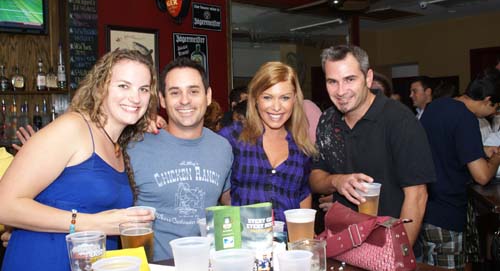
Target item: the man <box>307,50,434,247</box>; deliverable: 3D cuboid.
[{"bbox_3d":[0.465,0.565,1.840,0.500,1.750,0.370,-1,1,36],"label":"man"}]

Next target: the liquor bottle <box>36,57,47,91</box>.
[{"bbox_3d":[-1.899,-0.553,4.560,0.085,0.295,0.085,-2,1,-25],"label":"liquor bottle"}]

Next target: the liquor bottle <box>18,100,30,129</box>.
[{"bbox_3d":[-2.139,-0.166,4.750,0.088,0.335,0.088,-3,4,-30],"label":"liquor bottle"}]

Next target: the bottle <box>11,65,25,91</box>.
[{"bbox_3d":[-2.047,-0.509,4.420,0.115,0.225,0.080,-2,1,-25],"label":"bottle"}]

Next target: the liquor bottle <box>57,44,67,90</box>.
[{"bbox_3d":[-1.732,-0.638,4.600,0.080,0.430,0.080,-2,1,-25],"label":"liquor bottle"}]

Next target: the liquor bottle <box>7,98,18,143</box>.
[{"bbox_3d":[-2.017,-0.132,4.270,0.088,0.360,0.088,-2,1,-25],"label":"liquor bottle"}]

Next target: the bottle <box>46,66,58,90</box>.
[{"bbox_3d":[-1.913,-0.542,4.850,0.107,0.220,0.085,-3,4,-30],"label":"bottle"}]

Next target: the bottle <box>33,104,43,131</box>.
[{"bbox_3d":[-1.844,-0.113,4.350,0.085,0.300,0.085,-2,1,-25],"label":"bottle"}]

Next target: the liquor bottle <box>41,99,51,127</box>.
[{"bbox_3d":[-1.787,-0.140,4.380,0.083,0.350,0.083,-2,1,-25],"label":"liquor bottle"}]

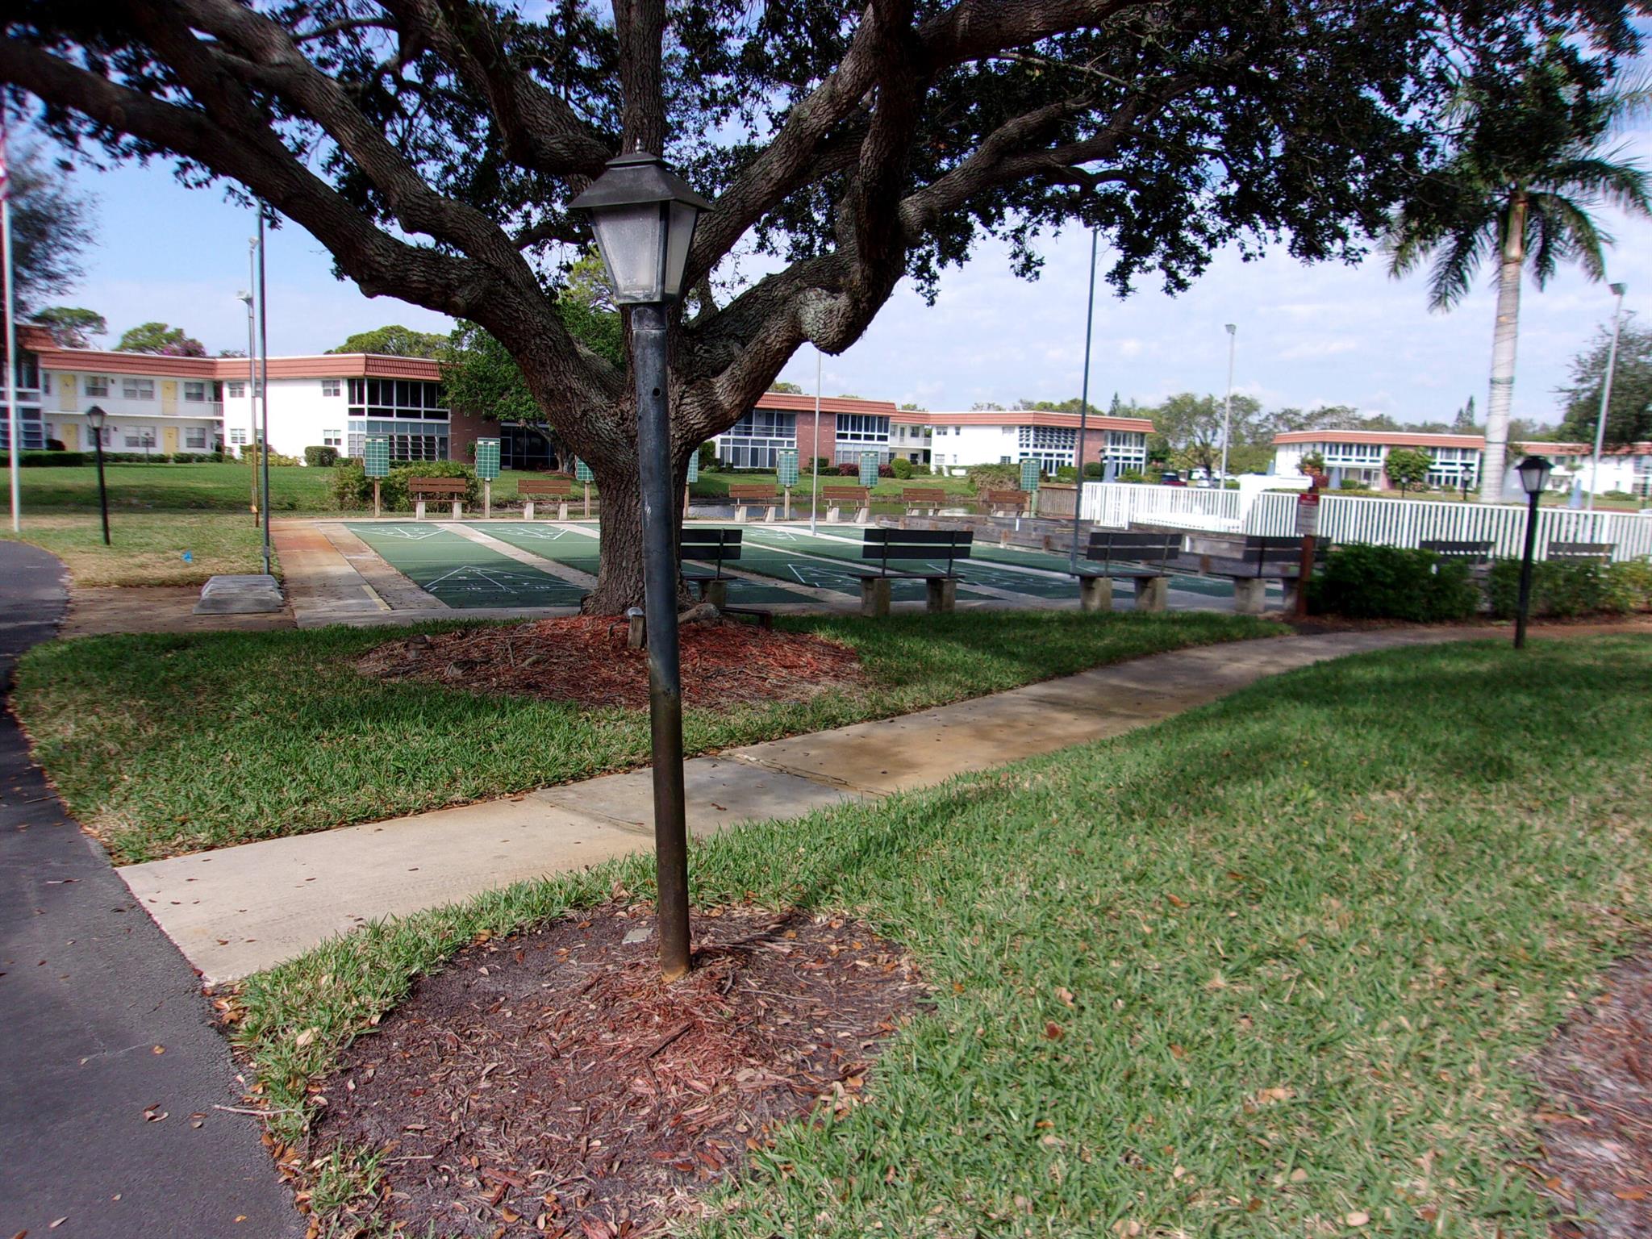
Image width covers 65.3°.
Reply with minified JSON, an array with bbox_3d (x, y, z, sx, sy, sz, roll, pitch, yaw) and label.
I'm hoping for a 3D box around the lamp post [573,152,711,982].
[{"bbox_3d":[-0.434,-0.095,3.312,0.270,2.120,0.270,0,8,13],"label":"lamp post"}]

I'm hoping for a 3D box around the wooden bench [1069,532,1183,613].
[{"bbox_3d":[3.418,-0.566,15.010,1.280,0.920,0.530,-1,8,-24],"label":"wooden bench"}]

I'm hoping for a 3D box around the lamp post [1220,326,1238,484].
[{"bbox_3d":[11.507,-5.466,37.000,0.330,5.900,0.330,-1,8,-24],"label":"lamp post"}]

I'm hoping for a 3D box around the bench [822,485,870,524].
[{"bbox_3d":[0.543,-3.037,34.162,1.290,0.940,0.500,-1,8,-24],"label":"bench"}]

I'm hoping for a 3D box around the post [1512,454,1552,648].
[{"bbox_3d":[7.347,-0.698,13.509,0.290,2.018,0.290,-3,9,-36],"label":"post"}]

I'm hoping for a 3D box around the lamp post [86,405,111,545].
[{"bbox_3d":[-11.618,-2.309,20.676,0.290,2.230,0.290,-1,8,-24],"label":"lamp post"}]

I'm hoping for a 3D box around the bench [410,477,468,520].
[{"bbox_3d":[-8.878,-2.765,29.570,1.260,0.920,0.500,-1,8,-24],"label":"bench"}]

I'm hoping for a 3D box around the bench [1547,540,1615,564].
[{"bbox_3d":[10.095,-0.582,17.612,1.340,0.920,0.500,-1,8,-19],"label":"bench"}]

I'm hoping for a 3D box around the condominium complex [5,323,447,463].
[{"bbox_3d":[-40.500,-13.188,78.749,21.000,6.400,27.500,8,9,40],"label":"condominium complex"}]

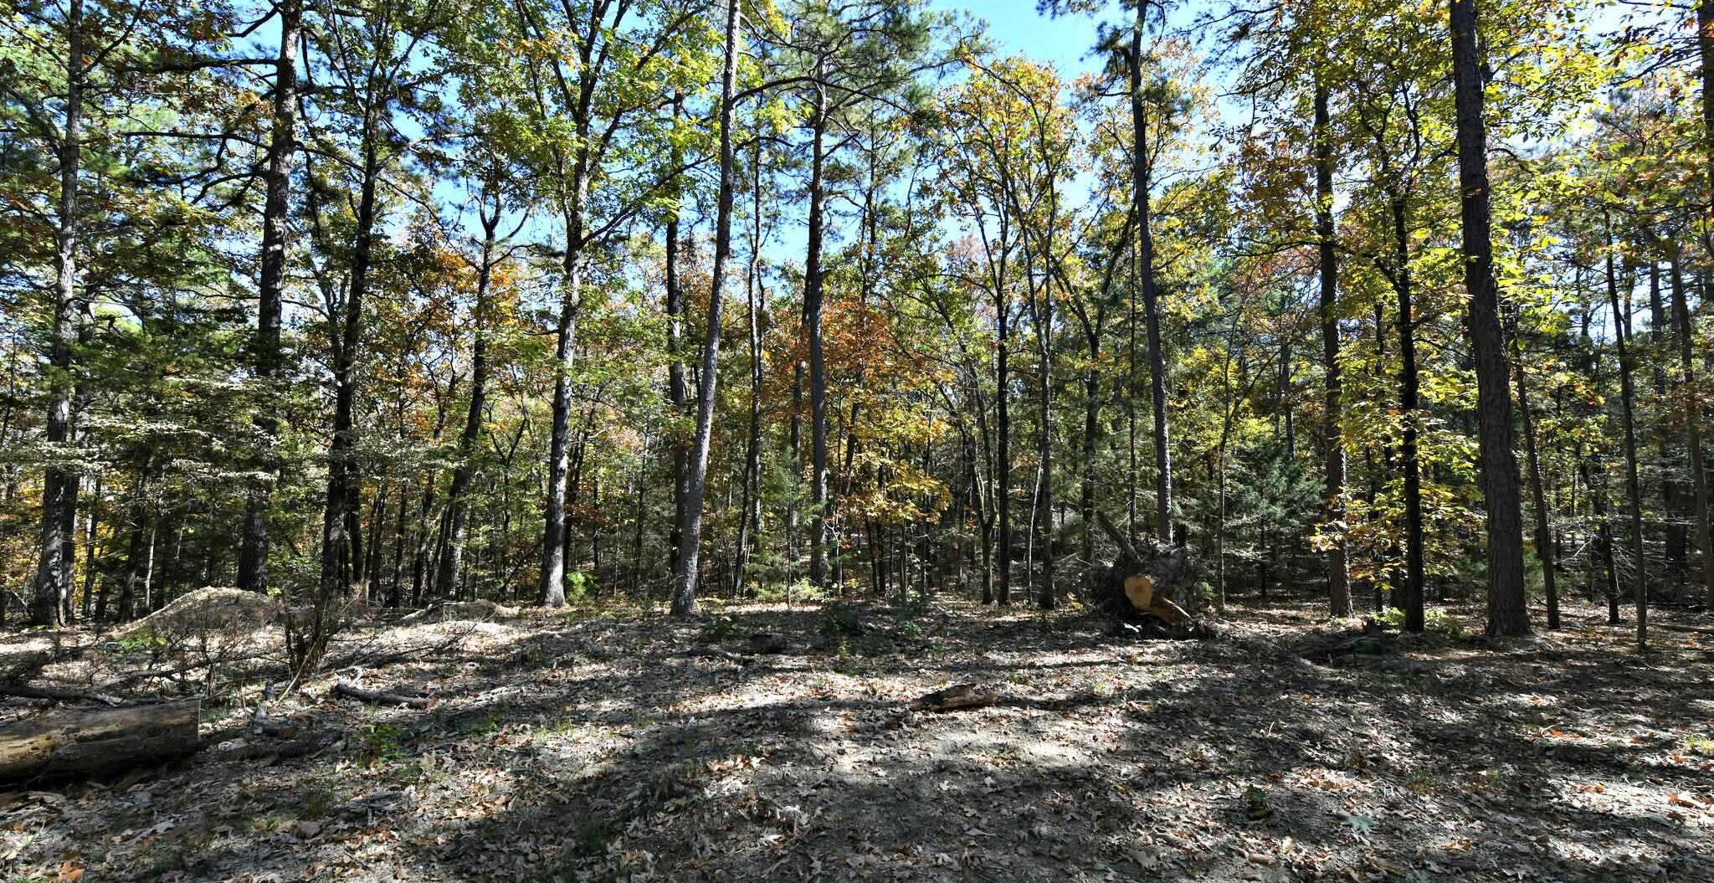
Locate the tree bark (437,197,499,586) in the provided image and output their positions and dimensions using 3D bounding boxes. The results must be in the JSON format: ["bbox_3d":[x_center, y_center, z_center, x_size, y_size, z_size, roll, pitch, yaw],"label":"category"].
[{"bbox_3d":[-5.851,-0.660,10.105,0.240,6.044,0.230,4,-4,0],"label":"tree bark"}]

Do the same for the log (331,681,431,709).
[{"bbox_3d":[-3.520,1.889,4.925,0.987,0.110,0.140,-1,-4,19],"label":"log"}]

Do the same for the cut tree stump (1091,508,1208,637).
[{"bbox_3d":[3.417,1.568,7.800,1.300,1.350,1.150,-2,-5,23],"label":"cut tree stump"}]

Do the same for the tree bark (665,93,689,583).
[{"bbox_3d":[-3.072,-1.886,11.514,0.260,8.571,0.260,-1,-4,-15],"label":"tree bark"}]

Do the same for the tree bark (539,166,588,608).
[{"bbox_3d":[-4.061,-0.844,9.327,0.380,6.208,0.380,4,-5,-24],"label":"tree bark"}]

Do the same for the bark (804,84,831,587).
[{"bbox_3d":[-0.643,-1.951,11.522,0.290,8.788,0.290,0,-4,-3],"label":"bark"}]

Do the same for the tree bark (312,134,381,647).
[{"bbox_3d":[-6.175,-0.771,8.108,0.220,6.136,0.210,3,-4,0],"label":"tree bark"}]

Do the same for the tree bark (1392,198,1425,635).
[{"bbox_3d":[6.428,-0.358,7.787,0.220,5.100,0.220,-2,-5,40],"label":"tree bark"}]

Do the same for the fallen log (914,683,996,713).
[{"bbox_3d":[0.702,1.861,4.806,0.600,0.140,0.200,2,-4,-21],"label":"fallen log"}]

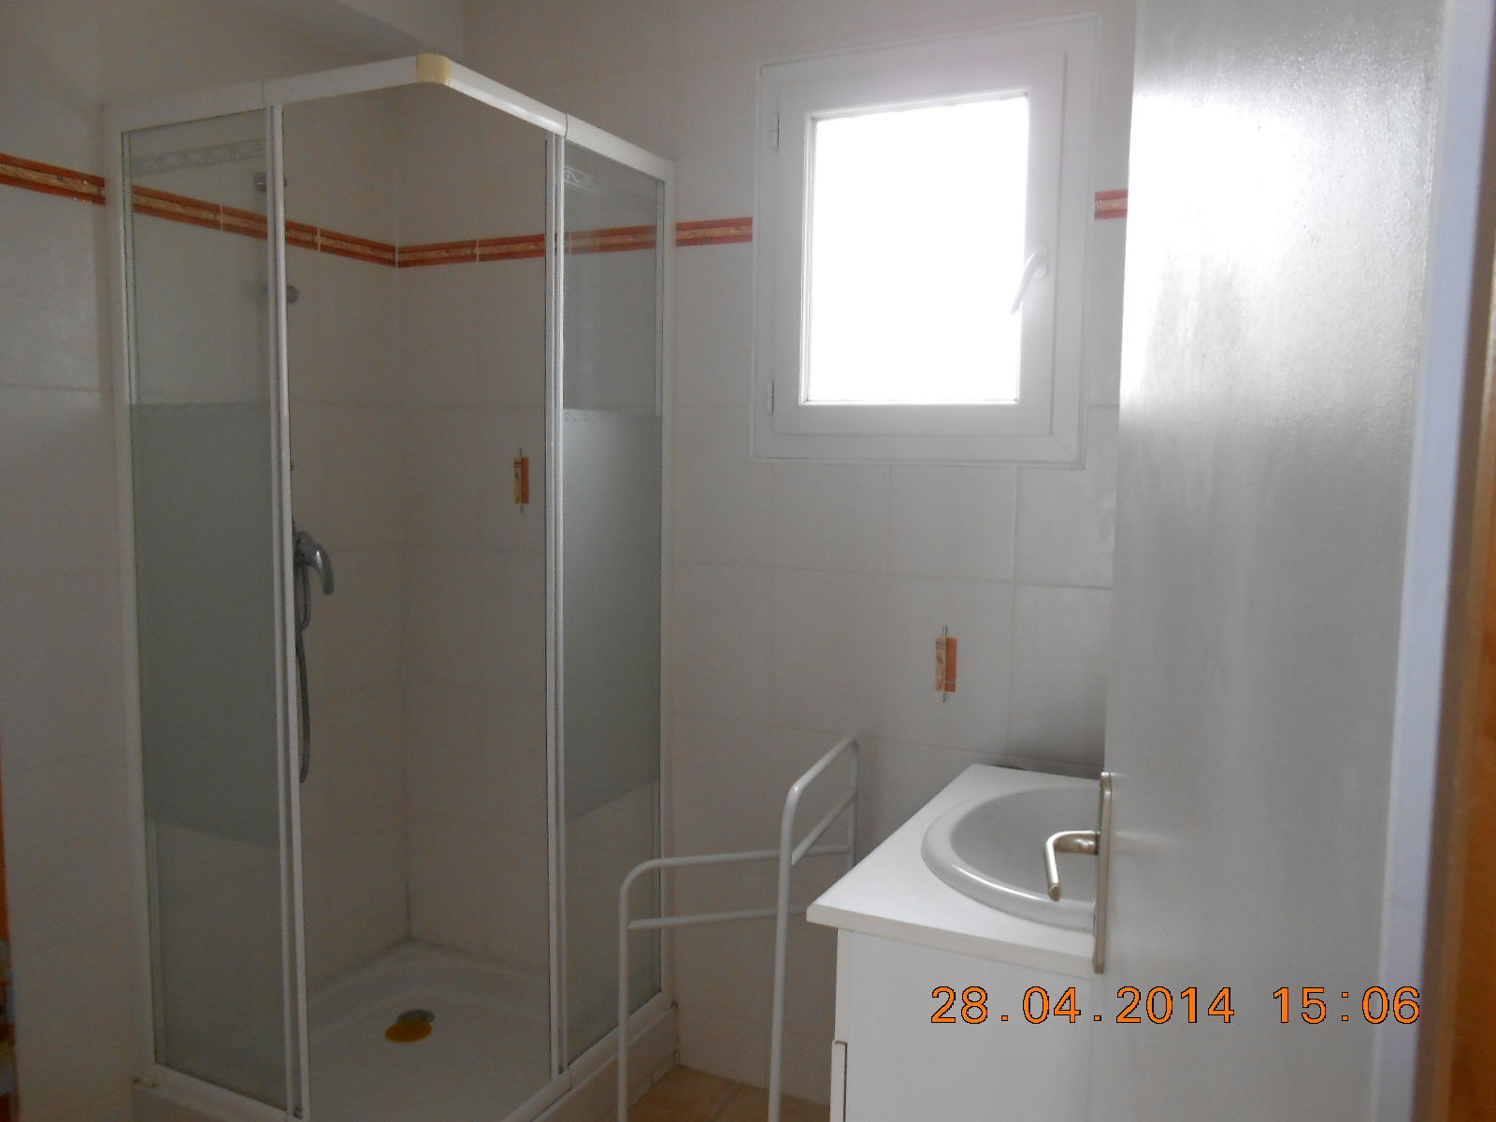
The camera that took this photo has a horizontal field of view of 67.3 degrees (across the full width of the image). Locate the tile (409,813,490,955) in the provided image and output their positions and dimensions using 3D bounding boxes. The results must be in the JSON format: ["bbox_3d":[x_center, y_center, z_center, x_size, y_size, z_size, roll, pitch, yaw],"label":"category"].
[{"bbox_3d":[-0.748,0.803,2.804,0.248,0.331,0.010,4,6,25],"label":"tile"}]

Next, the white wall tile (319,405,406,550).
[{"bbox_3d":[-0.905,-0.199,2.643,0.010,0.331,0.245,4,6,25],"label":"white wall tile"}]

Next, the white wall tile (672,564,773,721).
[{"bbox_3d":[-0.063,0.173,2.415,0.250,0.332,0.010,4,6,25],"label":"white wall tile"}]

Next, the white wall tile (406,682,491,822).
[{"bbox_3d":[-0.746,0.463,2.771,0.243,0.332,0.010,4,6,25],"label":"white wall tile"}]

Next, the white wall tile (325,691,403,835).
[{"bbox_3d":[-0.917,0.466,2.711,0.010,0.332,0.243,4,6,25],"label":"white wall tile"}]

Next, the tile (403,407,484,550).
[{"bbox_3d":[-0.737,-0.201,2.705,0.243,0.332,0.010,4,6,25],"label":"tile"}]

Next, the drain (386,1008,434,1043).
[{"bbox_3d":[-0.768,1.053,2.558,0.120,0.020,0.140,-1,6,-17],"label":"drain"}]

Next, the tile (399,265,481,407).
[{"bbox_3d":[-0.732,-0.532,2.672,0.243,0.332,0.010,4,6,25],"label":"tile"}]

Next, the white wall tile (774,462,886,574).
[{"bbox_3d":[0.169,-0.090,2.281,0.251,0.219,0.010,4,6,25],"label":"white wall tile"}]

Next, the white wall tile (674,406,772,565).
[{"bbox_3d":[-0.059,-0.159,2.384,0.251,0.331,0.010,4,6,25],"label":"white wall tile"}]

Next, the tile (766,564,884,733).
[{"bbox_3d":[0.164,0.186,2.309,0.251,0.331,0.010,4,6,25],"label":"tile"}]

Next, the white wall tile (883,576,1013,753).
[{"bbox_3d":[0.392,0.200,2.201,0.251,0.331,0.010,4,6,25],"label":"white wall tile"}]

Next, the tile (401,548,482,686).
[{"bbox_3d":[-0.742,0.131,2.738,0.243,0.332,0.010,4,6,25],"label":"tile"}]

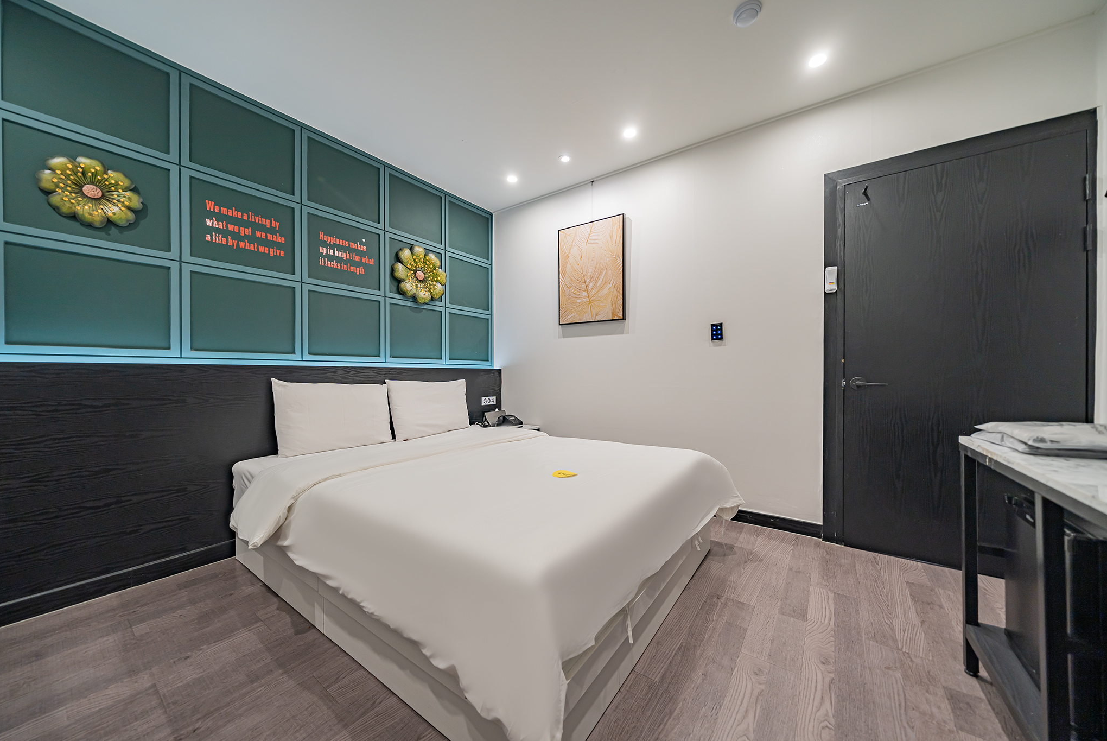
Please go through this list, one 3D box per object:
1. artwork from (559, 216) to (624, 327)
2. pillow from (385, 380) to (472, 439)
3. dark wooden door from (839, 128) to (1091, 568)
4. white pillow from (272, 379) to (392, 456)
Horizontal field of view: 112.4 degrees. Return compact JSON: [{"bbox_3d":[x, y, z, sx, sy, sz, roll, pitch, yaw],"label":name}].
[{"bbox_3d":[0.303,-0.792,3.018,0.600,0.810,0.037,0,0,35],"label":"artwork"},{"bbox_3d":[-0.920,0.276,2.839,0.150,0.440,0.700,-13,-8,35],"label":"pillow"},{"bbox_3d":[1.984,-0.029,1.860,0.830,2.030,0.045,0,0,35],"label":"dark wooden door"},{"bbox_3d":[-1.315,0.274,2.284,0.150,0.440,0.680,-13,-8,35],"label":"white pillow"}]

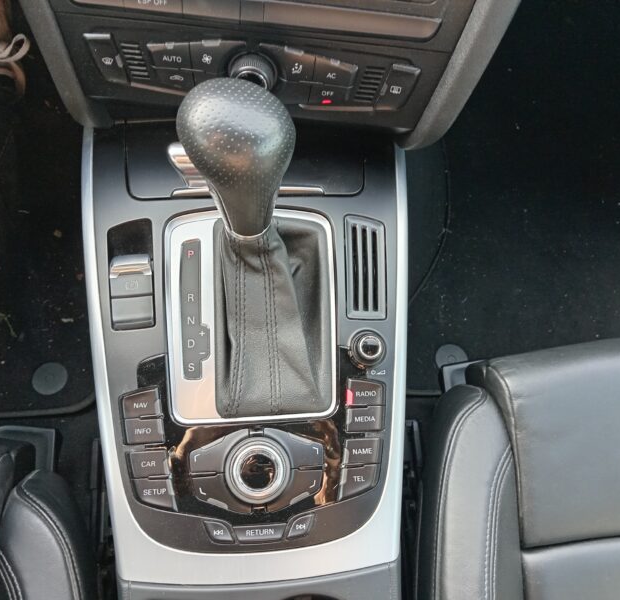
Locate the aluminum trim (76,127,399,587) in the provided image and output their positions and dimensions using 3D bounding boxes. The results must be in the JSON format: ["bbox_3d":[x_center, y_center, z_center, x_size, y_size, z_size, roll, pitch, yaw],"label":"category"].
[{"bbox_3d":[-0.042,0.044,0.433,0.227,0.046,0.328,-2,93,-6],"label":"aluminum trim"}]

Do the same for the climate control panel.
[{"bbox_3d":[-0.038,-0.147,0.377,0.214,0.047,0.022,5,53,-4],"label":"climate control panel"}]

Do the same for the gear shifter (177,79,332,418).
[{"bbox_3d":[-0.025,-0.018,0.351,0.093,0.155,0.188,-2,85,-6],"label":"gear shifter"}]

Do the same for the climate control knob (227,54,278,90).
[{"bbox_3d":[-0.037,-0.141,0.374,0.033,0.033,0.017,5,53,-4],"label":"climate control knob"}]

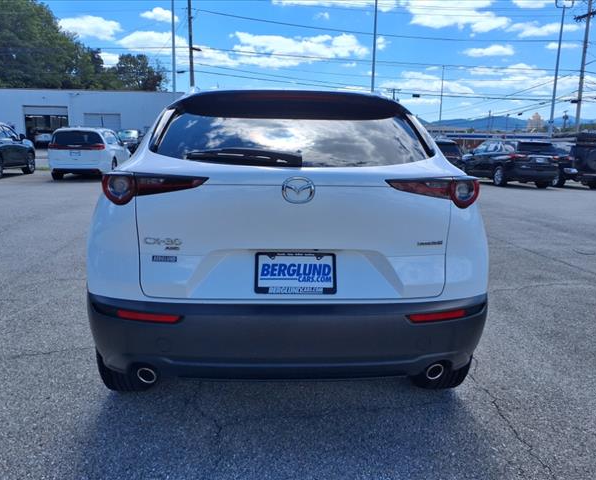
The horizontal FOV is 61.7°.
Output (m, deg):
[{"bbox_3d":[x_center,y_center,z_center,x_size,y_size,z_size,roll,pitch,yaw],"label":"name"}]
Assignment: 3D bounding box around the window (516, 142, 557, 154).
[{"bbox_3d":[8.914,-3.420,18.657,1.500,0.460,0.120,0,-11,-9],"label":"window"}]

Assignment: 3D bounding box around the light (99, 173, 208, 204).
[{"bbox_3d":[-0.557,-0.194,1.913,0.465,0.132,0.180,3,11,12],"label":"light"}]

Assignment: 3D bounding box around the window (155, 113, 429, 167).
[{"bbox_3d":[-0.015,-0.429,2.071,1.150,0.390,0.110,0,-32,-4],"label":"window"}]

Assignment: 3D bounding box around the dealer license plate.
[{"bbox_3d":[-0.008,0.132,1.923,0.313,0.161,0.020,0,-1,-4],"label":"dealer license plate"}]

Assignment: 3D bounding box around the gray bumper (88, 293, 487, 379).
[{"bbox_3d":[-0.021,0.363,2.080,1.740,0.345,0.420,0,11,-4],"label":"gray bumper"}]

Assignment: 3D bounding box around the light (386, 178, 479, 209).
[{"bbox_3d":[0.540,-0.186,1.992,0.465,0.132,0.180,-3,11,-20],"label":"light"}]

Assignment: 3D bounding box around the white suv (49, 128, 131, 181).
[{"bbox_3d":[-7.734,-3.382,19.270,2.000,1.770,5.120,0,11,-8],"label":"white suv"}]

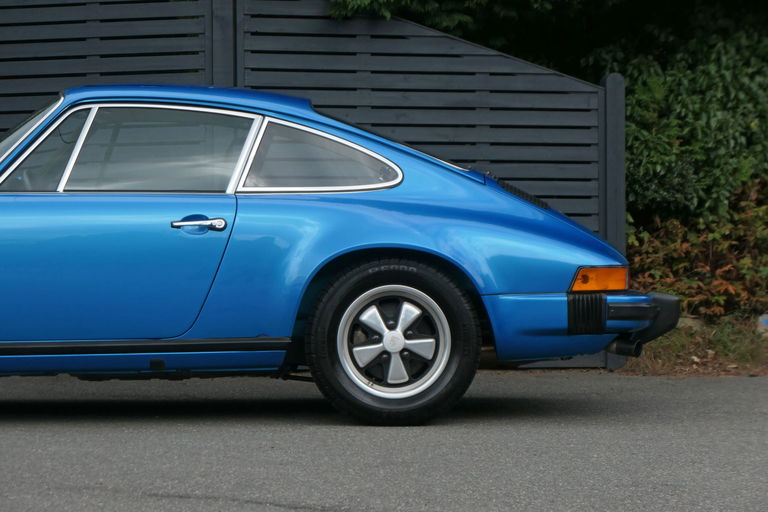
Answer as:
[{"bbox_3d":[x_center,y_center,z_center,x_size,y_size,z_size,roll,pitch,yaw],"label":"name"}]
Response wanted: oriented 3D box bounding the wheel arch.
[{"bbox_3d":[0.031,0.167,8.600,0.740,0.400,0.150,0,0,-2],"label":"wheel arch"}]

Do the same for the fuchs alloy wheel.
[{"bbox_3d":[0.034,0.312,8.670,0.640,0.630,0.200,0,0,-2],"label":"fuchs alloy wheel"}]

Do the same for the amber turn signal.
[{"bbox_3d":[0.807,0.084,8.750,0.215,0.090,0.110,0,0,-10],"label":"amber turn signal"}]

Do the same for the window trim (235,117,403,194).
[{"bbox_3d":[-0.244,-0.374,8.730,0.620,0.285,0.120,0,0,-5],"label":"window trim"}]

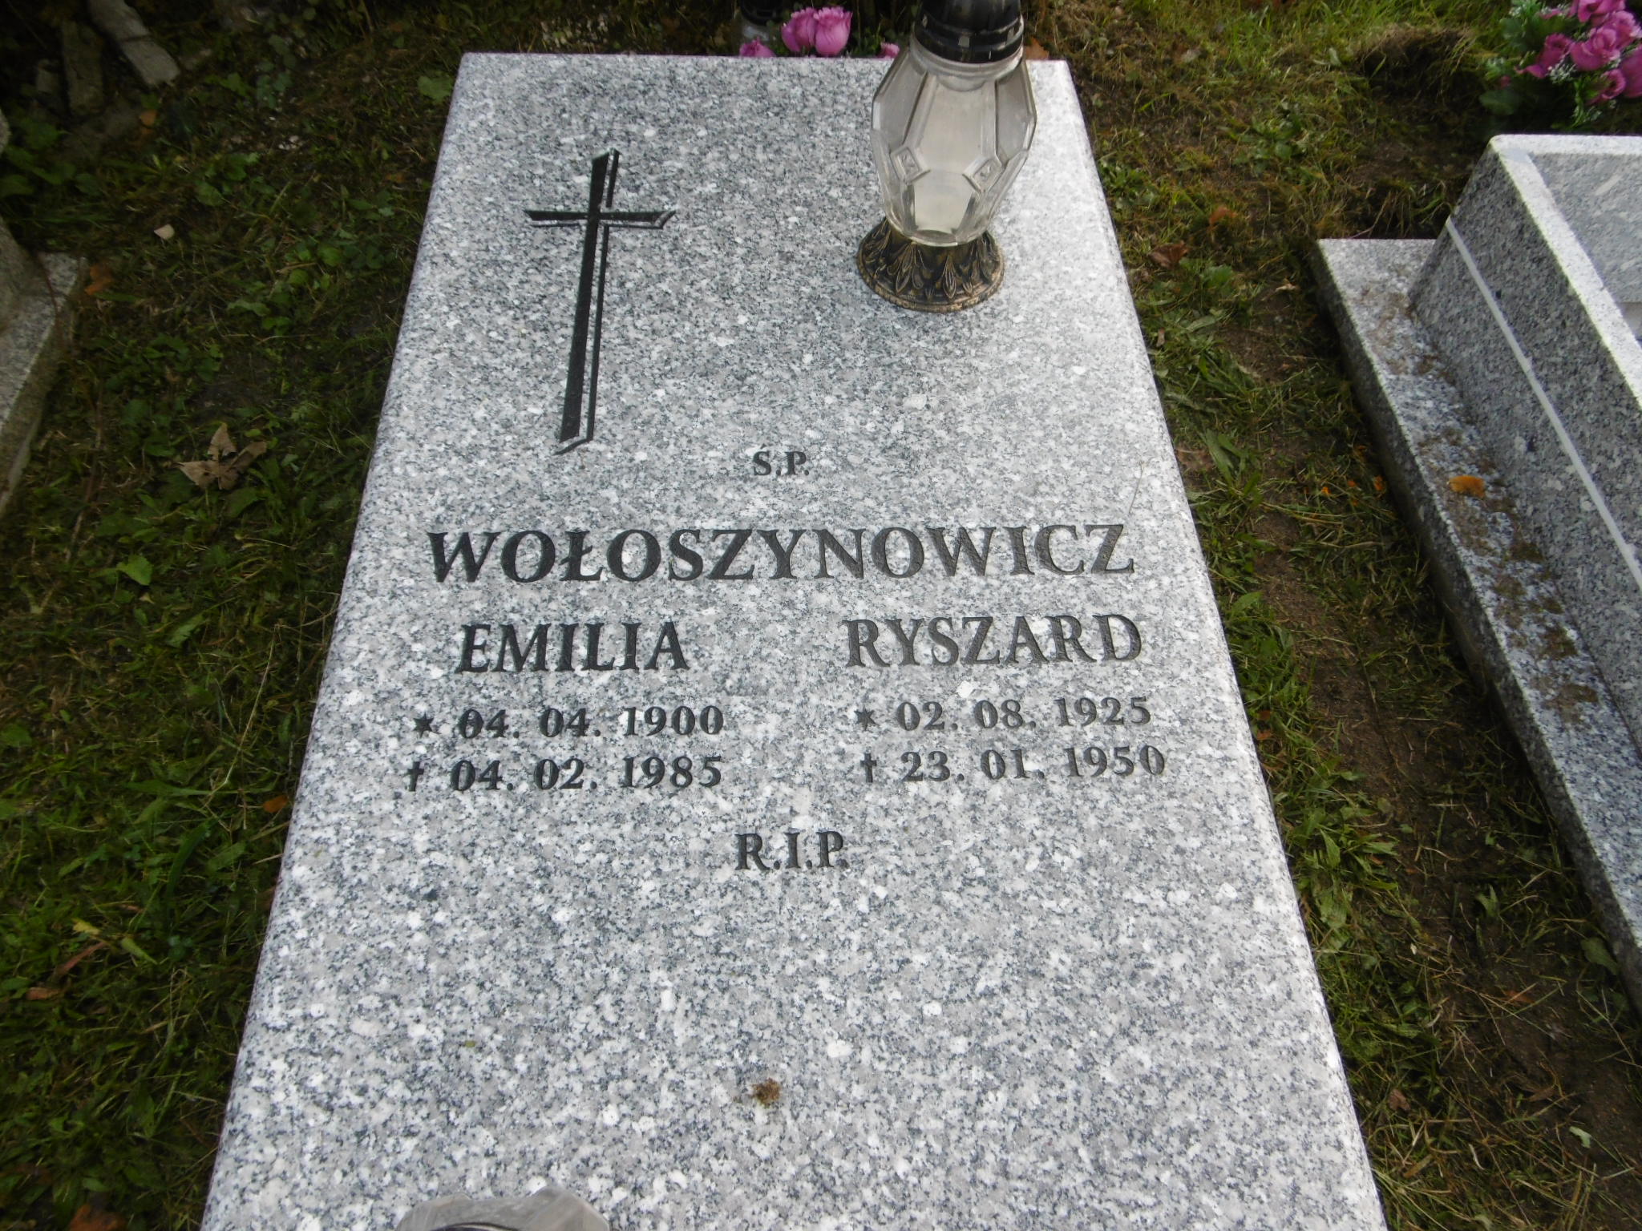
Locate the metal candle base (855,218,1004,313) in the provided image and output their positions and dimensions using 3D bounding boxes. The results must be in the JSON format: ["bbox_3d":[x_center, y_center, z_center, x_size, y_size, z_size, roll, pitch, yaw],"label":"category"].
[{"bbox_3d":[0.125,-0.418,1.259,0.166,0.064,0.166,-1,57,-3],"label":"metal candle base"}]

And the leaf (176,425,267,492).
[{"bbox_3d":[-0.796,-0.208,1.518,0.108,0.030,0.095,-1,57,-3],"label":"leaf"}]

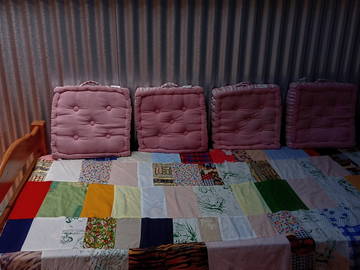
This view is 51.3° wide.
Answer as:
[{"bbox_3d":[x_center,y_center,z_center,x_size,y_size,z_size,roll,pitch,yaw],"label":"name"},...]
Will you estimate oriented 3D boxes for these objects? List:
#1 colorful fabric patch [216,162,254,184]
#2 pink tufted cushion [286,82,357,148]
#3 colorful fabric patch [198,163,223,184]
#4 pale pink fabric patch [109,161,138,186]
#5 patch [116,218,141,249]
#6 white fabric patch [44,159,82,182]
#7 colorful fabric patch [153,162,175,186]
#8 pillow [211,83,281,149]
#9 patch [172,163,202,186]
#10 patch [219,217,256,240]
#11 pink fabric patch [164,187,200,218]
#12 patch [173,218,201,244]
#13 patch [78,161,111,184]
[{"bbox_3d":[0.286,0.190,1.860,0.164,0.012,0.229,-1,22,-5],"label":"colorful fabric patch"},{"bbox_3d":[0.849,-0.112,2.248,0.393,0.385,0.095,-2,11,-6],"label":"pink tufted cushion"},{"bbox_3d":[0.150,0.191,1.853,0.104,0.012,0.239,-1,22,-5],"label":"colorful fabric patch"},{"bbox_3d":[-0.281,0.194,1.903,0.144,0.020,0.275,0,22,-3],"label":"pale pink fabric patch"},{"bbox_3d":[-0.190,0.365,1.400,0.094,0.012,0.184,-1,22,-5],"label":"patch"},{"bbox_3d":[-0.573,0.177,1.858,0.169,0.012,0.238,-1,22,-5],"label":"white fabric patch"},{"bbox_3d":[-0.079,0.200,1.900,0.109,0.020,0.256,0,22,-3],"label":"colorful fabric patch"},{"bbox_3d":[0.375,-0.102,2.156,0.386,0.355,0.110,-3,11,-6],"label":"pillow"},{"bbox_3d":[0.043,0.200,1.905,0.143,0.020,0.256,0,22,-2],"label":"patch"},{"bbox_3d":[0.215,0.356,1.439,0.124,0.012,0.143,-1,22,-5],"label":"patch"},{"bbox_3d":[0.006,0.296,1.663,0.138,0.020,0.268,0,22,-3],"label":"pink fabric patch"},{"bbox_3d":[0.024,0.375,1.468,0.106,0.020,0.167,0,22,-3],"label":"patch"},{"bbox_3d":[-0.431,0.189,1.909,0.163,0.020,0.268,-1,22,-5],"label":"patch"}]

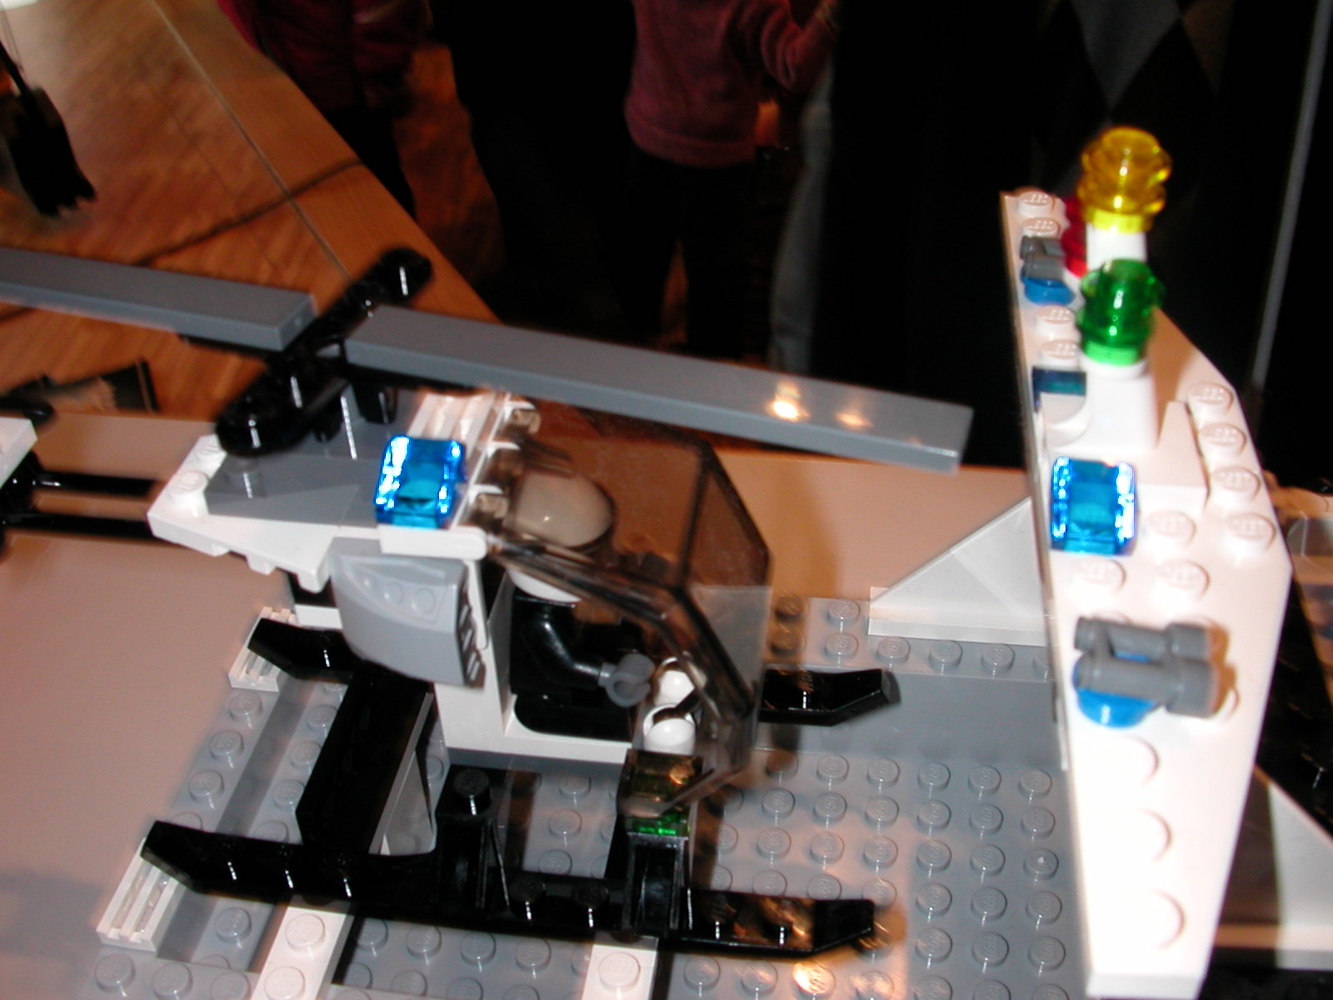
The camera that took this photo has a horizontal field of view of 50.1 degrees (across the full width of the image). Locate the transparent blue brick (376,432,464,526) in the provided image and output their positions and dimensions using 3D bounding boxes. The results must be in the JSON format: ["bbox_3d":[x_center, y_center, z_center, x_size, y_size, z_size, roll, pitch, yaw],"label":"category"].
[{"bbox_3d":[-0.026,-0.001,0.152,0.008,0.006,0.008,4,38,7],"label":"transparent blue brick"}]

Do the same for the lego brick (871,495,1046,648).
[{"bbox_3d":[0.047,0.008,0.215,0.032,0.029,0.008,4,38,7],"label":"lego brick"}]

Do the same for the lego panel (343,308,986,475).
[{"bbox_3d":[-0.002,-0.012,0.144,0.064,0.003,0.008,11,39,14],"label":"lego panel"}]

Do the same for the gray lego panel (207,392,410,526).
[{"bbox_3d":[-0.040,-0.004,0.168,0.024,0.005,0.016,4,38,7],"label":"gray lego panel"}]

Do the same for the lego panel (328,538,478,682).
[{"bbox_3d":[-0.030,0.015,0.162,0.016,0.018,0.009,4,38,7],"label":"lego panel"}]

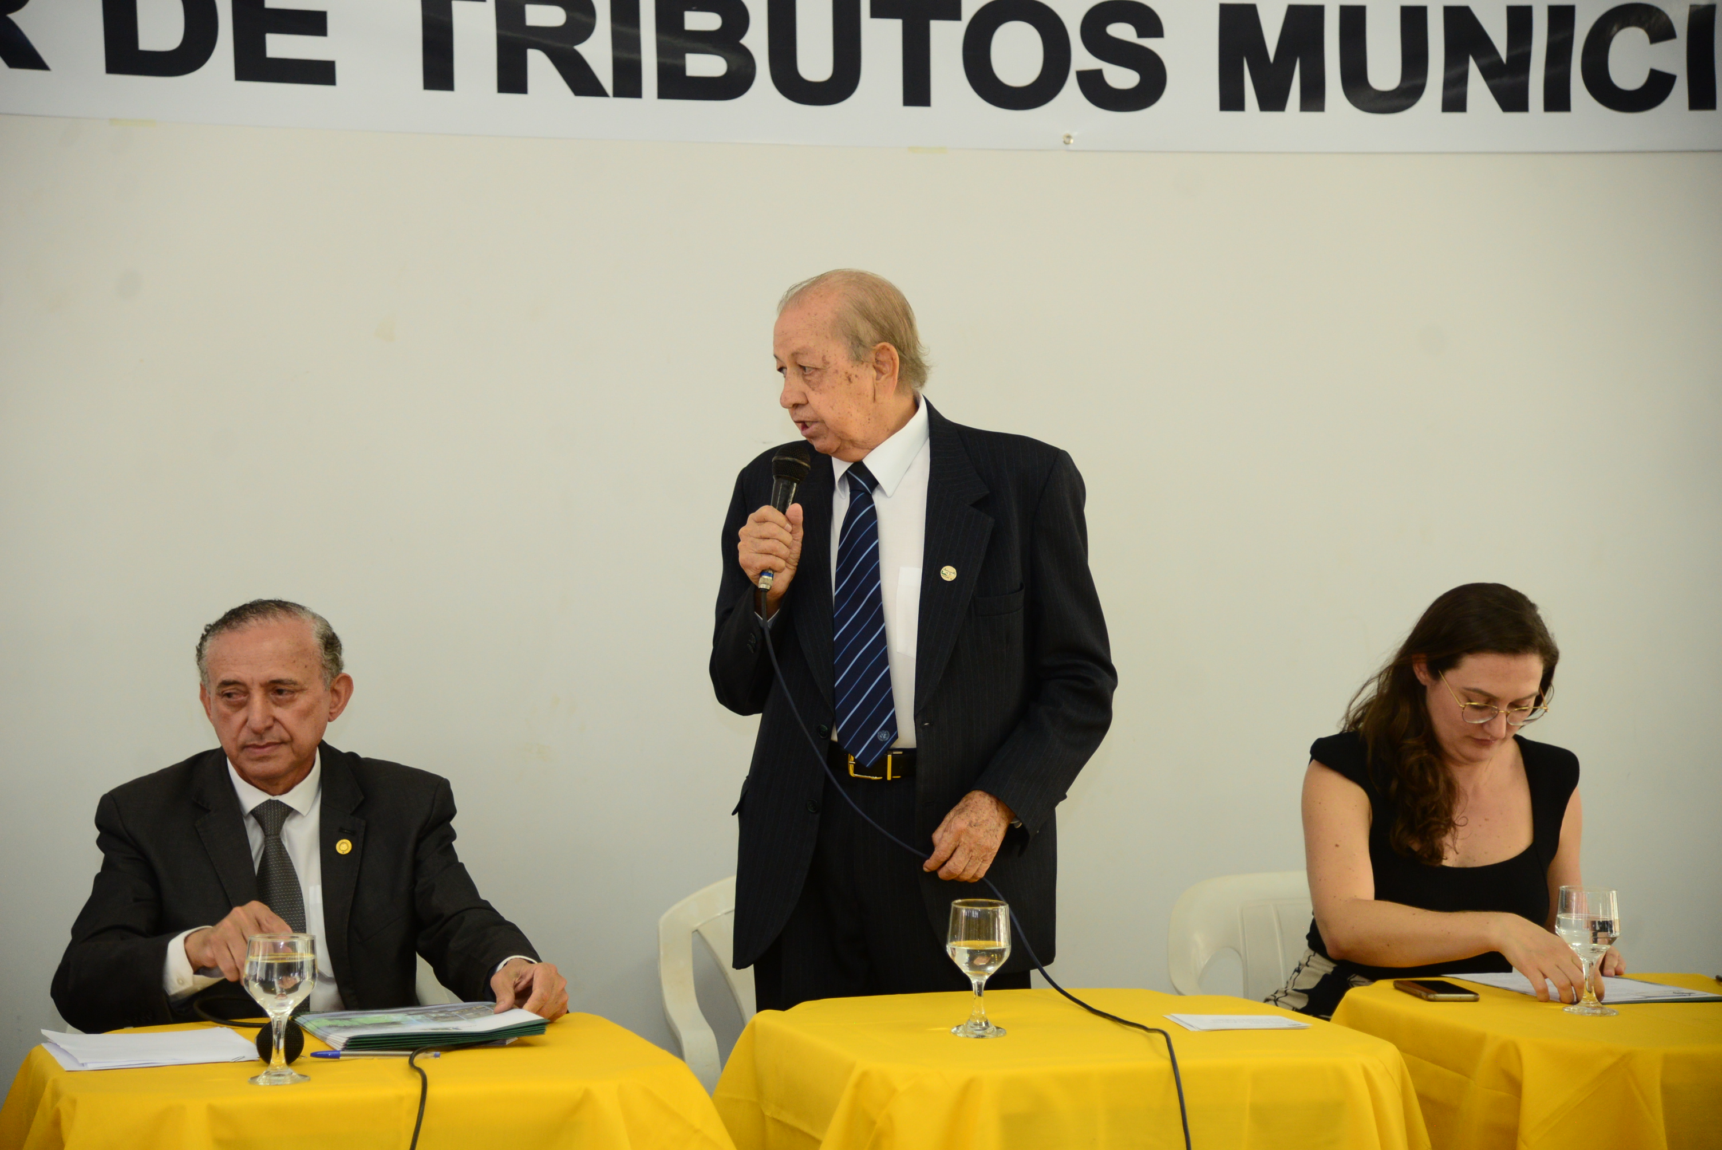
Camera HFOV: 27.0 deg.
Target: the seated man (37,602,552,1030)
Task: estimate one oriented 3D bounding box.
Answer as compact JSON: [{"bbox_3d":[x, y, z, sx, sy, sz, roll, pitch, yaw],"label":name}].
[{"bbox_3d":[-0.665,0.657,4.430,0.640,1.250,0.780,0,0,-10],"label":"seated man"}]

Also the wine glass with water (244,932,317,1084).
[{"bbox_3d":[-0.648,0.484,4.020,0.081,0.163,0.081,0,0,0],"label":"wine glass with water"}]

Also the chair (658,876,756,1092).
[{"bbox_3d":[-0.040,0.862,5.100,0.480,0.860,0.530,0,0,-12],"label":"chair"}]

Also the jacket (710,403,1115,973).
[{"bbox_3d":[0.068,0.152,4.770,0.550,0.760,0.380,0,0,22],"label":"jacket"}]

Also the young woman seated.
[{"bbox_3d":[0.830,0.648,4.880,0.520,1.270,0.800,0,0,-27],"label":"young woman seated"}]

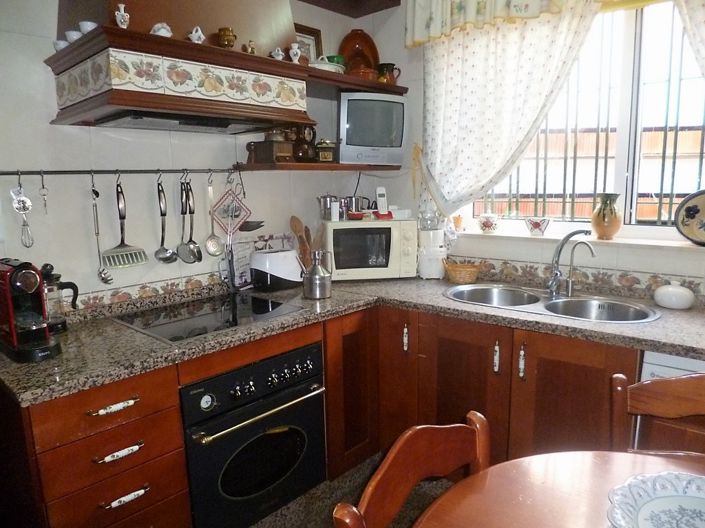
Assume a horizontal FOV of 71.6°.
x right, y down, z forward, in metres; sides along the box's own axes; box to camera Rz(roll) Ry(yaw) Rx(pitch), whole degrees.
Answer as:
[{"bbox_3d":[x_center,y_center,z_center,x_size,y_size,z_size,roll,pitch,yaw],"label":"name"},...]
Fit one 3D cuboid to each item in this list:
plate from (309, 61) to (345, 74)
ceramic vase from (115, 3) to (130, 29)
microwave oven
[{"bbox_3d":[-0.112,-0.829,2.112,0.165,0.054,0.165,-1,9,0],"label":"plate"},{"bbox_3d":[-0.669,-0.716,1.420,0.043,0.073,0.032,-8,11,-36],"label":"ceramic vase"},{"bbox_3d":[0.088,-0.089,2.676,0.445,0.305,0.325,-3,9,-7],"label":"microwave oven"}]

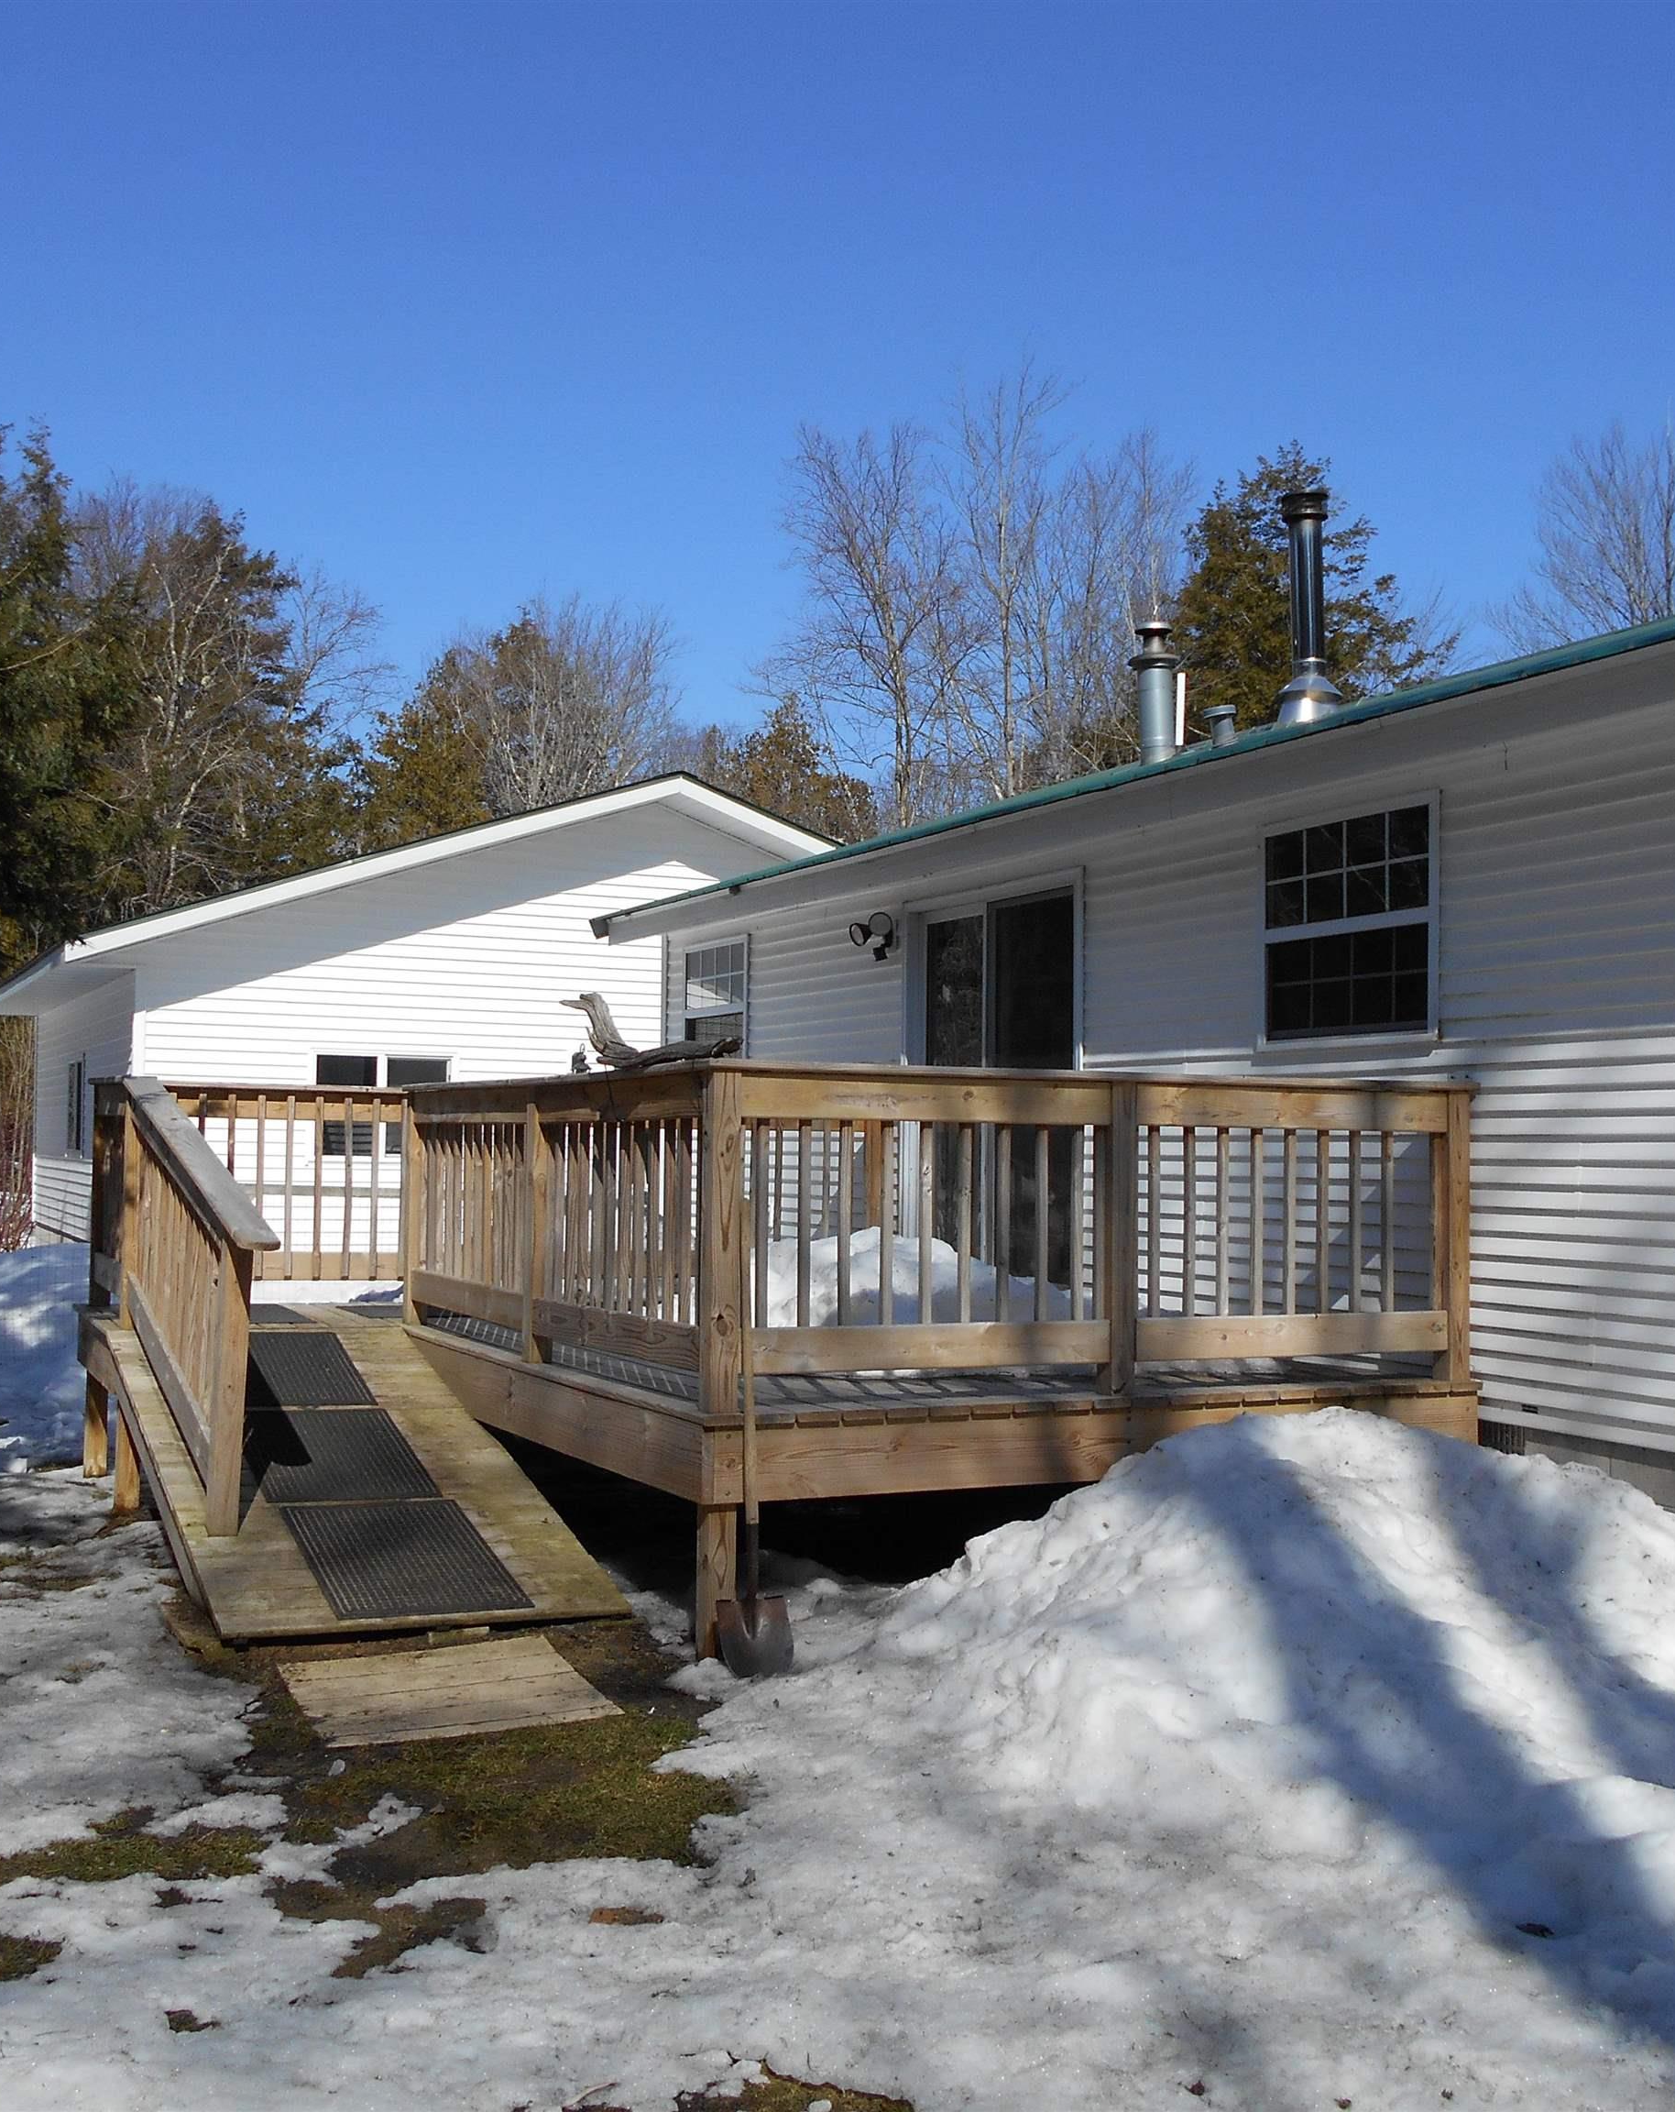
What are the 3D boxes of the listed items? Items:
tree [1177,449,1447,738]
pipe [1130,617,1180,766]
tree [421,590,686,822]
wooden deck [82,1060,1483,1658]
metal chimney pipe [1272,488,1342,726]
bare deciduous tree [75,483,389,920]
[{"bbox_3d":[6.115,-2.578,27.243,4.300,10.732,4.300,2,-3,-27],"label":"tree"},{"bbox_3d":[1.900,-2.163,12.600,0.308,0.860,0.308,1,-3,0],"label":"pipe"},{"bbox_3d":[-5.003,-2.409,35.740,4.800,10.885,4.800,2,-3,-27],"label":"tree"},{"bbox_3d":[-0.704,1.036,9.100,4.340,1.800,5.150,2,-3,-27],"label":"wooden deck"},{"bbox_3d":[2.776,-2.654,12.500,0.363,1.421,0.363,1,-3,0],"label":"metal chimney pipe"},{"bbox_3d":[-9.253,-2.949,31.726,5.000,11.457,5.000,2,-3,-27],"label":"bare deciduous tree"}]

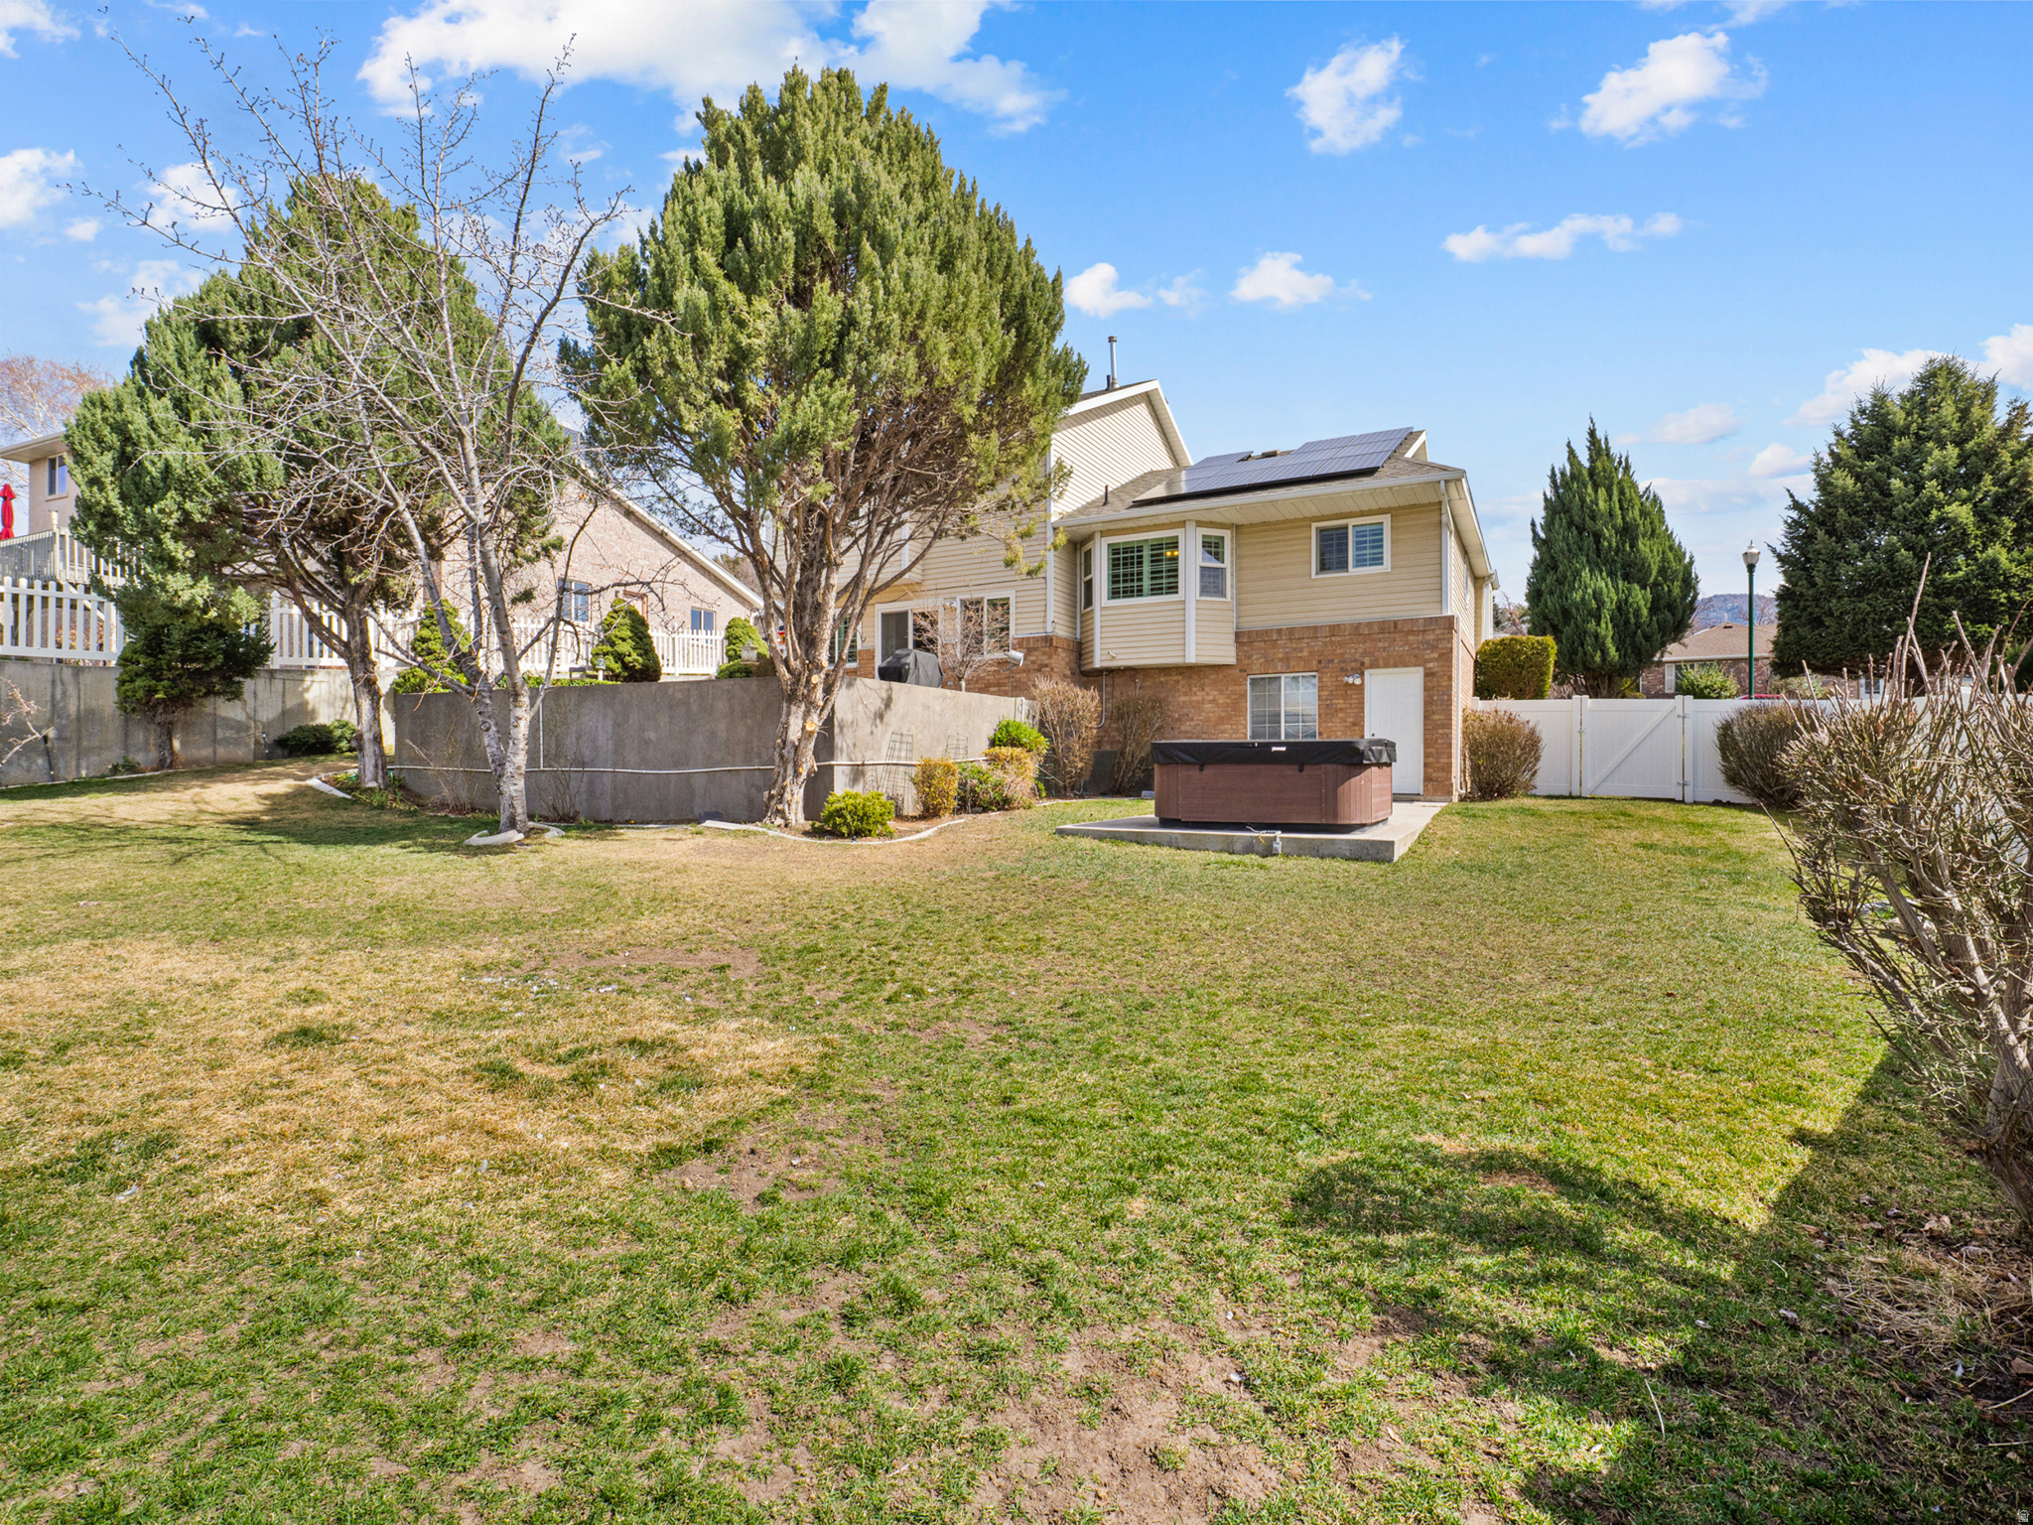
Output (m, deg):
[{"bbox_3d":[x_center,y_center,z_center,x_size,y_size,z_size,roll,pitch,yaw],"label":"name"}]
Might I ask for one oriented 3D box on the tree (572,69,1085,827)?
[{"bbox_3d":[-2.300,-4.000,12.200,6.300,9.600,6.200,0,0,0],"label":"tree"}]

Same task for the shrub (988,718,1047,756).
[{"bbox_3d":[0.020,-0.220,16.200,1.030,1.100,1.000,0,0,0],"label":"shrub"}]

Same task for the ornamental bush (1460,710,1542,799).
[{"bbox_3d":[8.630,-0.140,16.700,1.380,1.630,1.350,0,0,0],"label":"ornamental bush"}]

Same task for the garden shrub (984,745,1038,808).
[{"bbox_3d":[-0.087,0.199,14.700,0.850,0.969,0.850,0,1,0],"label":"garden shrub"}]

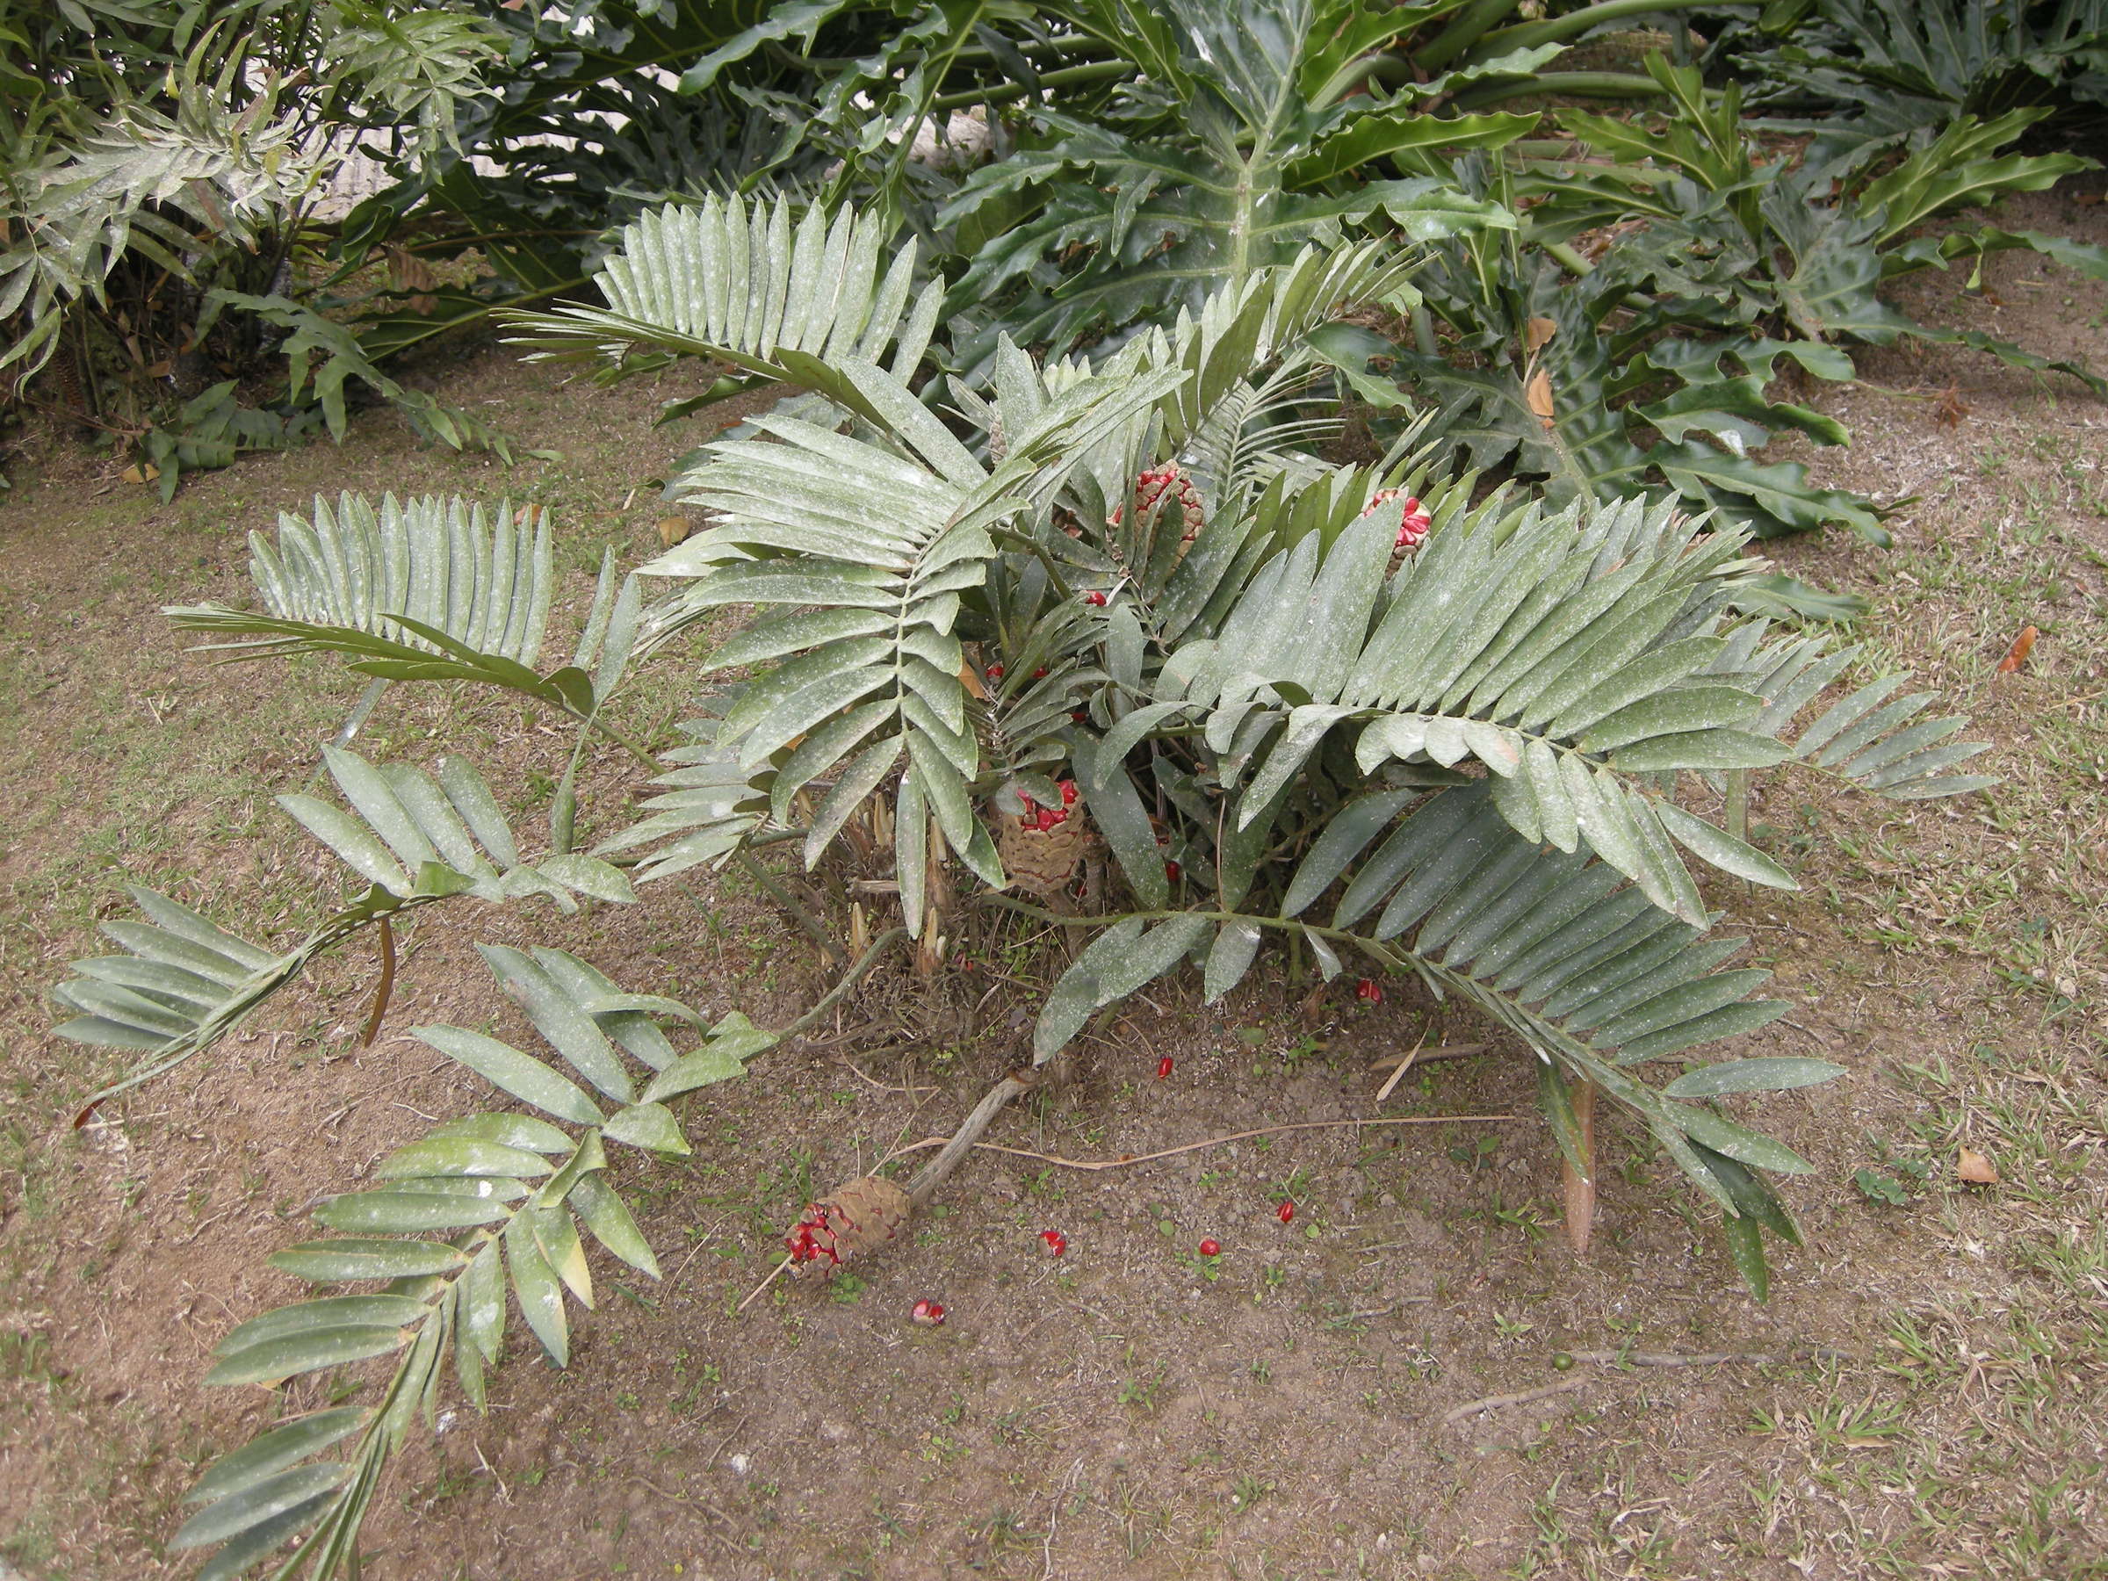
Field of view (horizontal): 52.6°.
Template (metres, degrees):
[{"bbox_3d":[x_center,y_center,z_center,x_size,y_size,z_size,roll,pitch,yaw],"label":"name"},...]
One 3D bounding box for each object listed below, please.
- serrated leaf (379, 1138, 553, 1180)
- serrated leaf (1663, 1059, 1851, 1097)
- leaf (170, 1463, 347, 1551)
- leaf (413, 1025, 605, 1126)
[{"bbox_3d":[-0.476,0.303,1.728,0.138,0.020,0.034,0,53,-9],"label":"serrated leaf"},{"bbox_3d":[0.578,0.239,1.759,0.147,0.015,0.036,-8,53,5],"label":"serrated leaf"},{"bbox_3d":[-0.562,0.506,1.507,0.125,0.015,0.032,-20,56,-27],"label":"leaf"},{"bbox_3d":[-0.463,0.242,1.811,0.188,0.018,0.046,24,54,9],"label":"leaf"}]

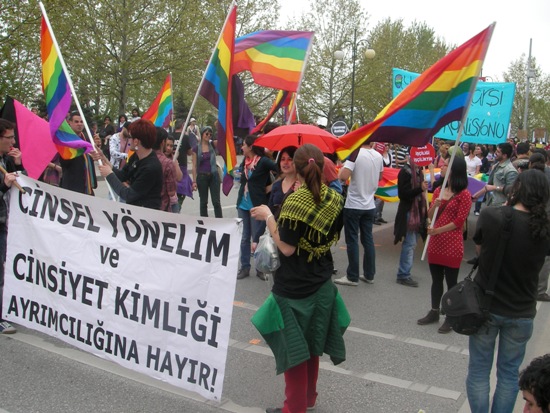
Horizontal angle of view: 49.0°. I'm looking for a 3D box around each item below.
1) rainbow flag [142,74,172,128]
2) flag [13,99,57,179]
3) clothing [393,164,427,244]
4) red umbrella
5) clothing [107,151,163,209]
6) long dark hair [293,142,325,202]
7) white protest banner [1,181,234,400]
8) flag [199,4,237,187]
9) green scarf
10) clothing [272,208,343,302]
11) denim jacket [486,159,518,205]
[{"bbox_3d":[-2.176,-1.876,11.000,0.650,1.050,0.300,1,6,-6],"label":"rainbow flag"},{"bbox_3d":[-2.071,-0.585,5.200,0.400,0.680,0.200,0,7,-11],"label":"flag"},{"bbox_3d":[1.525,-0.023,6.850,0.360,0.900,0.420,5,8,27],"label":"clothing"},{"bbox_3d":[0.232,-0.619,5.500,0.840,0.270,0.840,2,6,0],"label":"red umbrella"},{"bbox_3d":[-1.109,-0.143,4.800,0.480,0.600,0.450,0,6,-18],"label":"clothing"},{"bbox_3d":[0.193,-0.190,3.480,0.185,0.330,0.230,-1,8,-20],"label":"long dark hair"},{"bbox_3d":[-1.138,0.471,4.100,2.030,1.120,0.070,10,6,29],"label":"white protest banner"},{"bbox_3d":[-0.533,-1.001,5.600,0.380,1.720,0.330,3,6,6],"label":"flag"},{"bbox_3d":[0.207,0.087,3.520,0.380,0.440,0.340,-1,8,-20],"label":"green scarf"},{"bbox_3d":[0.192,0.253,3.560,0.410,0.570,0.290,-1,8,-20],"label":"clothing"},{"bbox_3d":[2.913,-0.293,7.700,0.320,0.640,0.440,-3,8,-30],"label":"denim jacket"}]

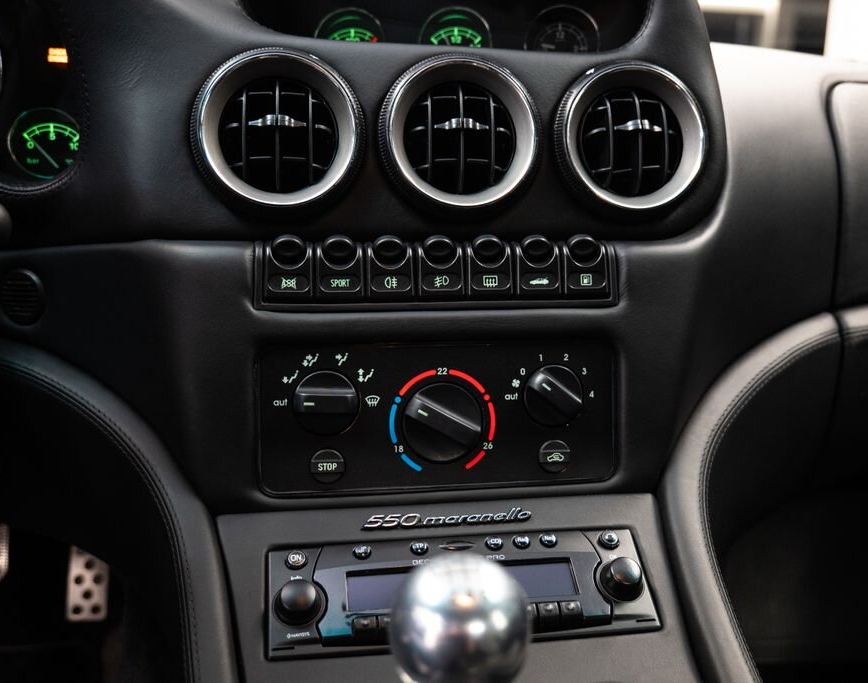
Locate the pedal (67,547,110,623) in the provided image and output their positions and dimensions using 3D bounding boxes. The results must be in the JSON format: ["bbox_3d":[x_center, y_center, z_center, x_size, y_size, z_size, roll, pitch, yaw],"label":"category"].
[{"bbox_3d":[-0.371,0.247,0.892,0.042,0.105,0.015,-1,-25,-9],"label":"pedal"}]

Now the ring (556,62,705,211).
[{"bbox_3d":[0.112,-0.115,0.477,0.090,0.090,0.024,-1,-2,-9],"label":"ring"}]

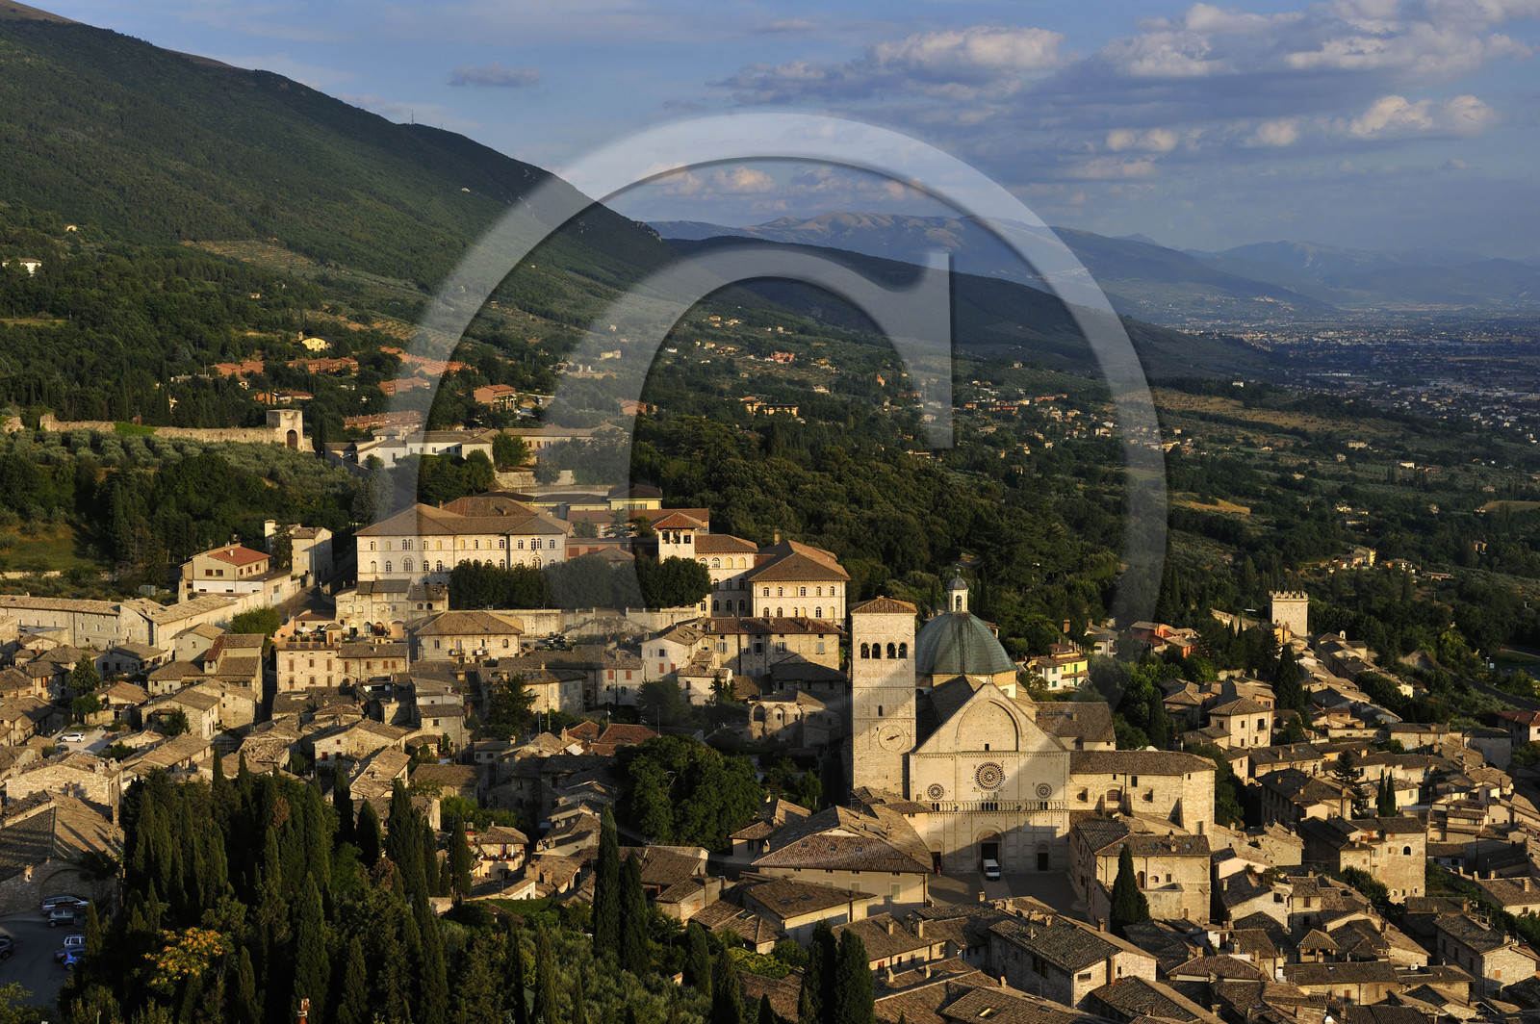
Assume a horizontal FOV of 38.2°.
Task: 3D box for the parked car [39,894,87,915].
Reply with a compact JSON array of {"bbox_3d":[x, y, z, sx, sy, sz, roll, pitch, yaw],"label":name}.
[{"bbox_3d":[-64.810,36.260,205.000,4.400,1.500,1.780,-2,7,-18],"label":"parked car"}]

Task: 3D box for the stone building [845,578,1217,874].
[{"bbox_3d":[40.060,31.770,369.330,56.800,43.000,55.000,0,6,-2],"label":"stone building"}]

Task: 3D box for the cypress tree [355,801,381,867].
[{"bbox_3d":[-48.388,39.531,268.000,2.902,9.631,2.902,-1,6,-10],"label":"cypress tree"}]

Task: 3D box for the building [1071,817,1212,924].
[{"bbox_3d":[53.300,50.990,317.450,16.800,11.400,18.200,0,6,0],"label":"building"}]

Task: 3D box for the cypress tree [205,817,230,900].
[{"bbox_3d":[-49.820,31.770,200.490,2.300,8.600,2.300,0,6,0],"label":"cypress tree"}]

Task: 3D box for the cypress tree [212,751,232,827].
[{"bbox_3d":[-55.370,28.780,224.540,2.200,9.600,2.200,0,6,0],"label":"cypress tree"}]

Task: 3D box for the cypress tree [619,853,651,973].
[{"bbox_3d":[-14.983,44.475,246.000,3.463,14.468,3.463,-1,6,-4],"label":"cypress tree"}]

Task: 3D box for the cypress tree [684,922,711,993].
[{"bbox_3d":[-7.710,47.680,237.450,2.900,7.900,2.900,0,6,0],"label":"cypress tree"}]

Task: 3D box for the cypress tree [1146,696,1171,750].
[{"bbox_3d":[70.290,38.540,402.620,4.000,11.000,4.000,0,6,0],"label":"cypress tree"}]

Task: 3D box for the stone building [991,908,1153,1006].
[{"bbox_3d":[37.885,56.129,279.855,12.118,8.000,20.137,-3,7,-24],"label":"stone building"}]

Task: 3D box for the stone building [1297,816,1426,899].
[{"bbox_3d":[97.587,56.303,366.619,16.500,12.200,14.000,-1,6,-6],"label":"stone building"}]

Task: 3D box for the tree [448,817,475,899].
[{"bbox_3d":[-38.530,43.339,278.000,3.462,10.461,3.462,-1,6,-8],"label":"tree"}]

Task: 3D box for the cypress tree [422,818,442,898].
[{"bbox_3d":[-41.684,42.641,274.000,2.522,10.158,2.522,-1,6,-9],"label":"cypress tree"}]

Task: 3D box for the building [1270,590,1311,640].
[{"bbox_3d":[152.010,30.910,650.030,10.200,14.800,8.800,1,7,6],"label":"building"}]

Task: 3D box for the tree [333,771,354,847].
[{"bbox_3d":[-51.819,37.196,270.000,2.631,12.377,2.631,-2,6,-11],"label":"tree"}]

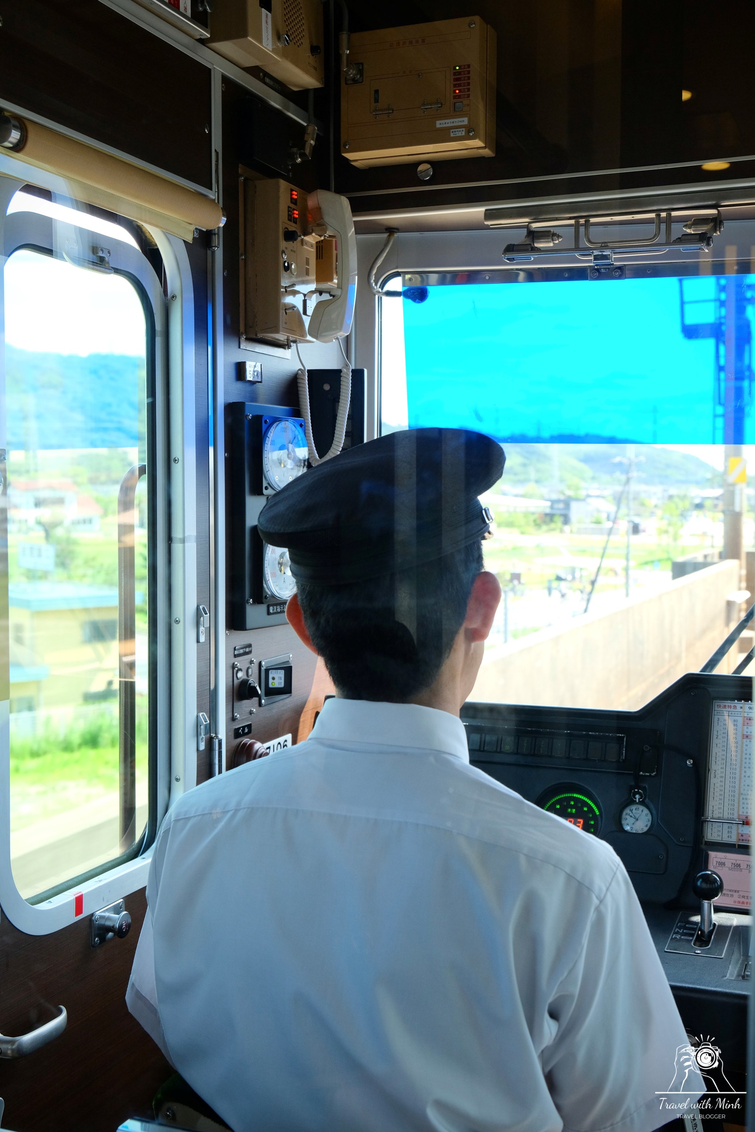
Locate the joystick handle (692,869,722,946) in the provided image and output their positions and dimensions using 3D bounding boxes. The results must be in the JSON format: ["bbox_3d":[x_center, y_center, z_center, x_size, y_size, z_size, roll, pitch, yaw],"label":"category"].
[{"bbox_3d":[0.422,0.435,1.570,0.039,0.095,0.040,1,3,22],"label":"joystick handle"}]

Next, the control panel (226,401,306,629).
[{"bbox_3d":[-0.149,-0.073,1.762,0.047,0.315,0.142,2,4,28],"label":"control panel"}]

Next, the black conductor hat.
[{"bbox_3d":[0.011,-0.058,1.145,0.238,0.120,0.268,-4,14,23],"label":"black conductor hat"}]

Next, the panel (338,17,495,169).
[{"bbox_3d":[0.061,-0.709,1.848,0.215,0.175,0.086,1,3,20],"label":"panel"}]

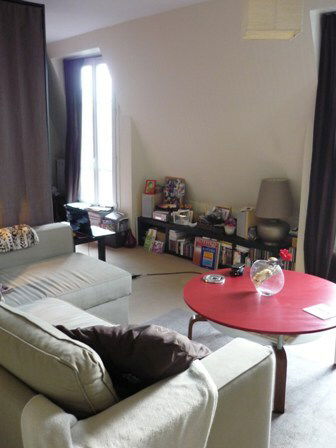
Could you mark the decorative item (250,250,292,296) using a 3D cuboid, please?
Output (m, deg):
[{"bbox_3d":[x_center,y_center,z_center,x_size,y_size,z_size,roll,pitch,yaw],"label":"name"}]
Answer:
[{"bbox_3d":[0.662,0.306,2.741,0.250,0.250,0.210,3,13,11],"label":"decorative item"}]

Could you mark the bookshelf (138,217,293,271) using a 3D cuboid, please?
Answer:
[{"bbox_3d":[0.435,0.234,4.838,0.280,0.368,2.100,-11,17,-42],"label":"bookshelf"}]

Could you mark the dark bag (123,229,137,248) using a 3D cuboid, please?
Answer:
[{"bbox_3d":[-0.422,0.147,4.741,0.165,0.215,0.130,0,12,-5],"label":"dark bag"}]

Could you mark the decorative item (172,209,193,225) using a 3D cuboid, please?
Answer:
[{"bbox_3d":[0.166,-0.087,5.030,0.210,0.175,0.110,7,14,29],"label":"decorative item"}]

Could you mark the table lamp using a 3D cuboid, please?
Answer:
[{"bbox_3d":[1.045,-0.107,4.120,0.345,0.610,0.345,-11,17,-42],"label":"table lamp"}]

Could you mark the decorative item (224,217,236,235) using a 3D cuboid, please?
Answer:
[{"bbox_3d":[0.654,0.027,4.482,0.125,0.190,0.125,0,12,0],"label":"decorative item"}]

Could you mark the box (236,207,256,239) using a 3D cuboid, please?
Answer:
[{"bbox_3d":[0.835,0.001,4.370,0.240,0.290,0.105,-11,17,-42],"label":"box"}]

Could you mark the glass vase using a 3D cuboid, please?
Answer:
[{"bbox_3d":[0.638,0.327,2.728,0.205,0.215,0.205,3,13,11],"label":"glass vase"}]

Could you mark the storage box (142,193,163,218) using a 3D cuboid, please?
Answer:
[{"bbox_3d":[-0.197,-0.238,5.420,0.230,0.300,0.130,-11,17,-42],"label":"storage box"}]

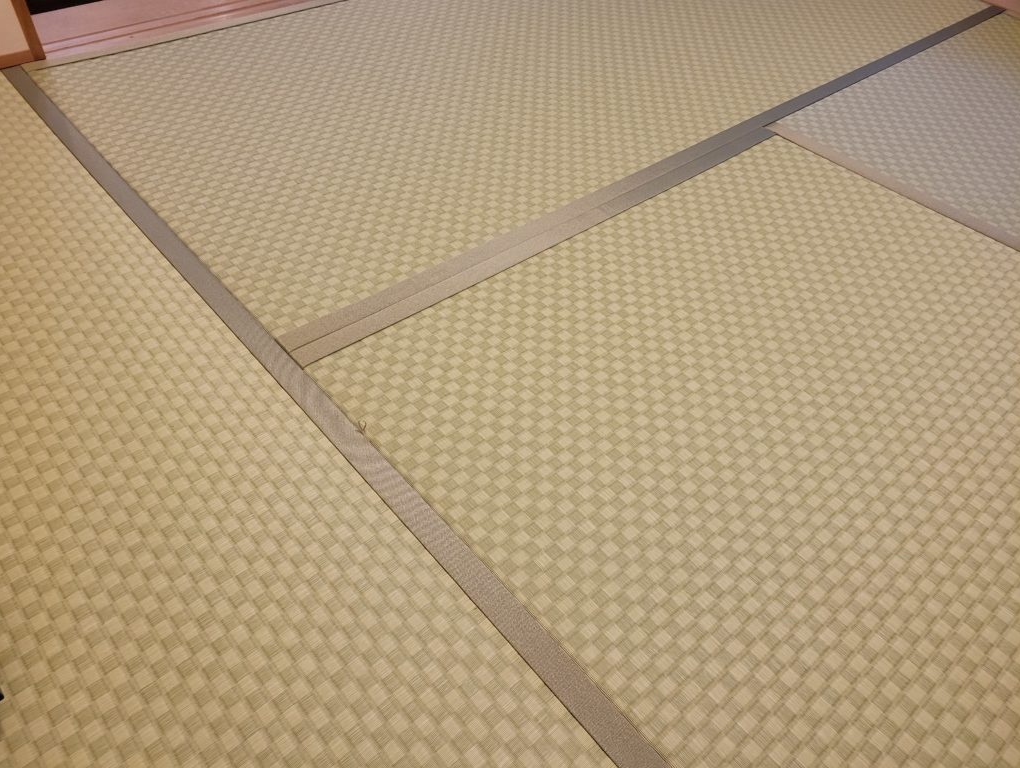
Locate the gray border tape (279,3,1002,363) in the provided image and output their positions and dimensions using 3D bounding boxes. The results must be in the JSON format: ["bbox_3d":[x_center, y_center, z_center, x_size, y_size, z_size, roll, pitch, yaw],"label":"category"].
[{"bbox_3d":[0.429,-0.430,1.275,1.780,0.008,0.061,-31,55,-29],"label":"gray border tape"}]

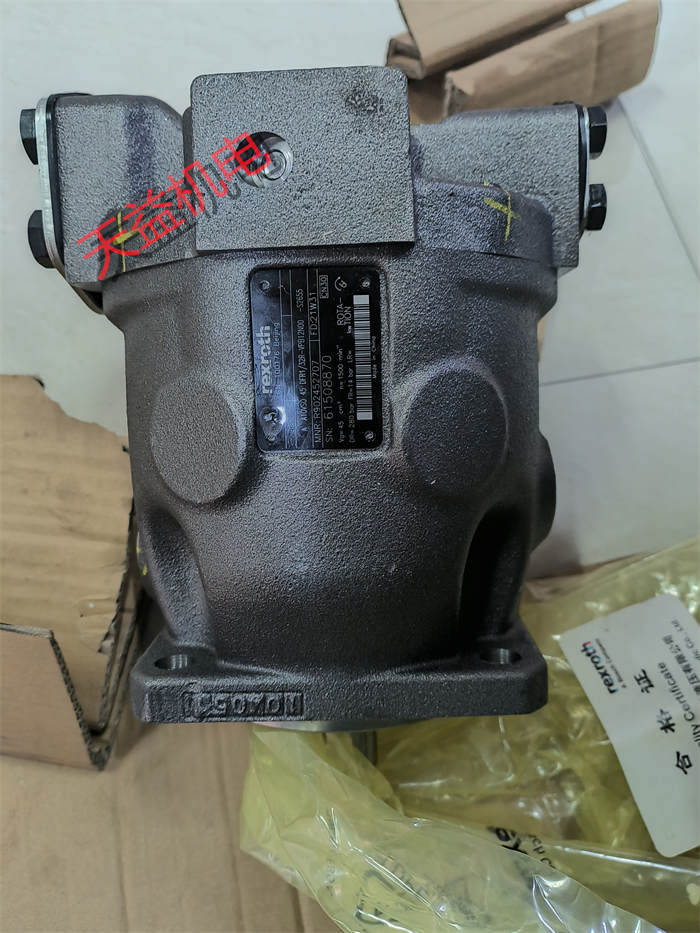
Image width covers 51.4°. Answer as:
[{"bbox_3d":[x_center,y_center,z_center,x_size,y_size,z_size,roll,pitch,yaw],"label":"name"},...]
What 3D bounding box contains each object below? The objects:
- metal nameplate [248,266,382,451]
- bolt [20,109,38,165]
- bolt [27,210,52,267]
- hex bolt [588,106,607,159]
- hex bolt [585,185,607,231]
[{"bbox_3d":[-0.010,-0.033,0.225,0.040,0.002,0.057,-1,96,1],"label":"metal nameplate"},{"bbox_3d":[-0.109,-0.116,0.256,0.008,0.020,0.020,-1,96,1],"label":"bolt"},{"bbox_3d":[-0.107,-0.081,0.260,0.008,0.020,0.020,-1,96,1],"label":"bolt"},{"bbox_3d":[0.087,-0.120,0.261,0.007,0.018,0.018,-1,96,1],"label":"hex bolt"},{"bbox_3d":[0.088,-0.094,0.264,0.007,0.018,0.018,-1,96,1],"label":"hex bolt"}]

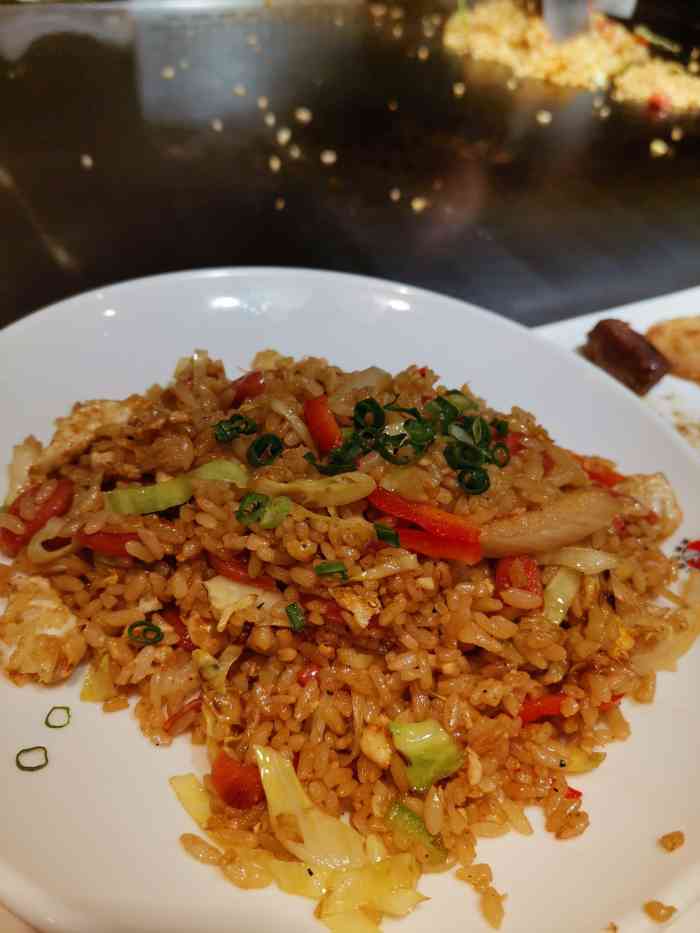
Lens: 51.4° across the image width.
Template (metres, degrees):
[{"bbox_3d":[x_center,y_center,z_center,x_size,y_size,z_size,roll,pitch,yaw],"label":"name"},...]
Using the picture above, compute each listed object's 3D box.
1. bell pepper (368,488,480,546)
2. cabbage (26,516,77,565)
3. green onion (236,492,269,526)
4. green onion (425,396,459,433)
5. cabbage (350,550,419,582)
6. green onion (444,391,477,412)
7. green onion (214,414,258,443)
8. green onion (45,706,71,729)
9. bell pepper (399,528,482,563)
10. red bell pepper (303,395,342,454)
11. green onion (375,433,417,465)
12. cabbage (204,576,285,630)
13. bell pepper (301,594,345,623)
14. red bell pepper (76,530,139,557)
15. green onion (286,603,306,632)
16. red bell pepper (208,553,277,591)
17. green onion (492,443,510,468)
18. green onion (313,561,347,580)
[{"bbox_3d":[0.018,0.012,0.175,0.027,0.007,0.007,20,43,12],"label":"bell pepper"},{"bbox_3d":[-0.081,0.020,0.197,0.008,0.006,0.013,37,47,27],"label":"cabbage"},{"bbox_3d":[-0.026,0.012,0.198,0.008,0.005,0.008,3,53,-5],"label":"green onion"},{"bbox_3d":[0.026,-0.015,0.204,0.009,0.007,0.008,9,42,0],"label":"green onion"},{"bbox_3d":[0.009,0.027,0.195,0.018,0.005,0.006,-13,47,-25],"label":"cabbage"},{"bbox_3d":[0.033,-0.019,0.218,0.009,0.005,0.006,-5,43,-15],"label":"green onion"},{"bbox_3d":[-0.032,-0.011,0.207,0.012,0.005,0.007,-1,42,-13],"label":"green onion"},{"bbox_3d":[-0.071,0.061,0.177,0.006,0.002,0.006,-8,45,-21],"label":"green onion"},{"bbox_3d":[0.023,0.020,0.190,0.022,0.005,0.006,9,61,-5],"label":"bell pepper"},{"bbox_3d":[-0.007,-0.011,0.191,0.008,0.007,0.020,-3,43,-13],"label":"red bell pepper"},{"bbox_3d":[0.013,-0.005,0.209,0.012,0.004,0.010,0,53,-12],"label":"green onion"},{"bbox_3d":[-0.025,0.033,0.174,0.018,0.006,0.011,15,41,5],"label":"cabbage"},{"bbox_3d":[-0.007,0.036,0.186,0.011,0.005,0.006,17,42,7],"label":"bell pepper"},{"bbox_3d":[-0.061,0.019,0.182,0.017,0.005,0.005,13,41,2],"label":"red bell pepper"},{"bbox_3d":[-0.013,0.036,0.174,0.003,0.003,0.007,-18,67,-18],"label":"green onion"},{"bbox_3d":[-0.026,0.026,0.179,0.018,0.005,0.005,21,42,11],"label":"red bell pepper"},{"bbox_3d":[0.045,-0.003,0.217,0.005,0.006,0.005,6,41,-5],"label":"green onion"},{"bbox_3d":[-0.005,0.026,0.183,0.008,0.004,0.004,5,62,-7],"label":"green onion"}]

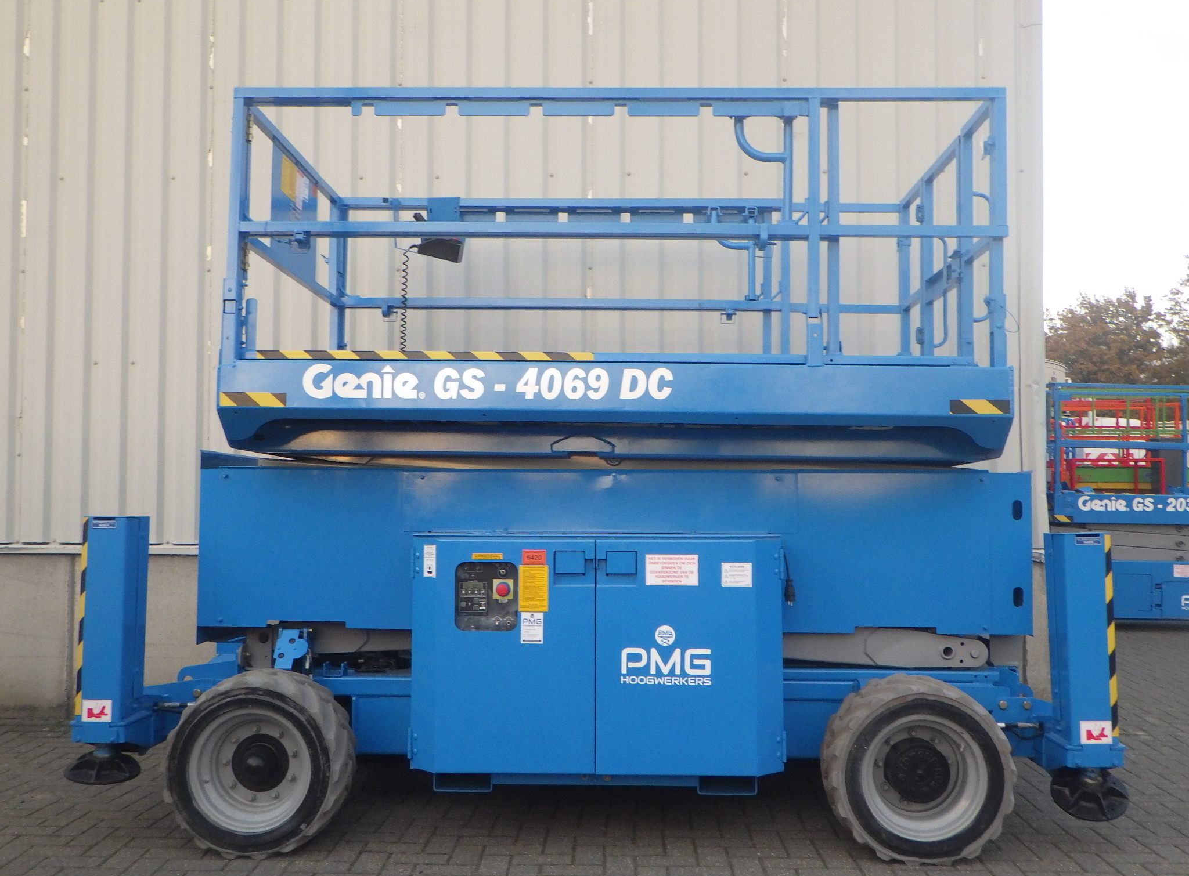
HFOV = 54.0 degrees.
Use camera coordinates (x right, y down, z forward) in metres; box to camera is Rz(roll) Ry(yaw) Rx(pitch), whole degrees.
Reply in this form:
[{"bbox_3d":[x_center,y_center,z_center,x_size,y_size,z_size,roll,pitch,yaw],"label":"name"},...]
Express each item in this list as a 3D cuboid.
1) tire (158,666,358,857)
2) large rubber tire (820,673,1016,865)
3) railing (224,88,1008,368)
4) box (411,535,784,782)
[{"bbox_3d":[-1.169,1.148,4.134,0.632,0.632,0.300,0,-5,1],"label":"tire"},{"bbox_3d":[1.121,1.164,4.098,0.632,0.632,0.300,0,-5,1],"label":"large rubber tire"},{"bbox_3d":[0.084,-0.706,4.968,2.804,1.037,1.522,0,-5,1],"label":"railing"},{"bbox_3d":[0.012,0.760,4.218,1.294,0.811,0.450,0,-5,1],"label":"box"}]

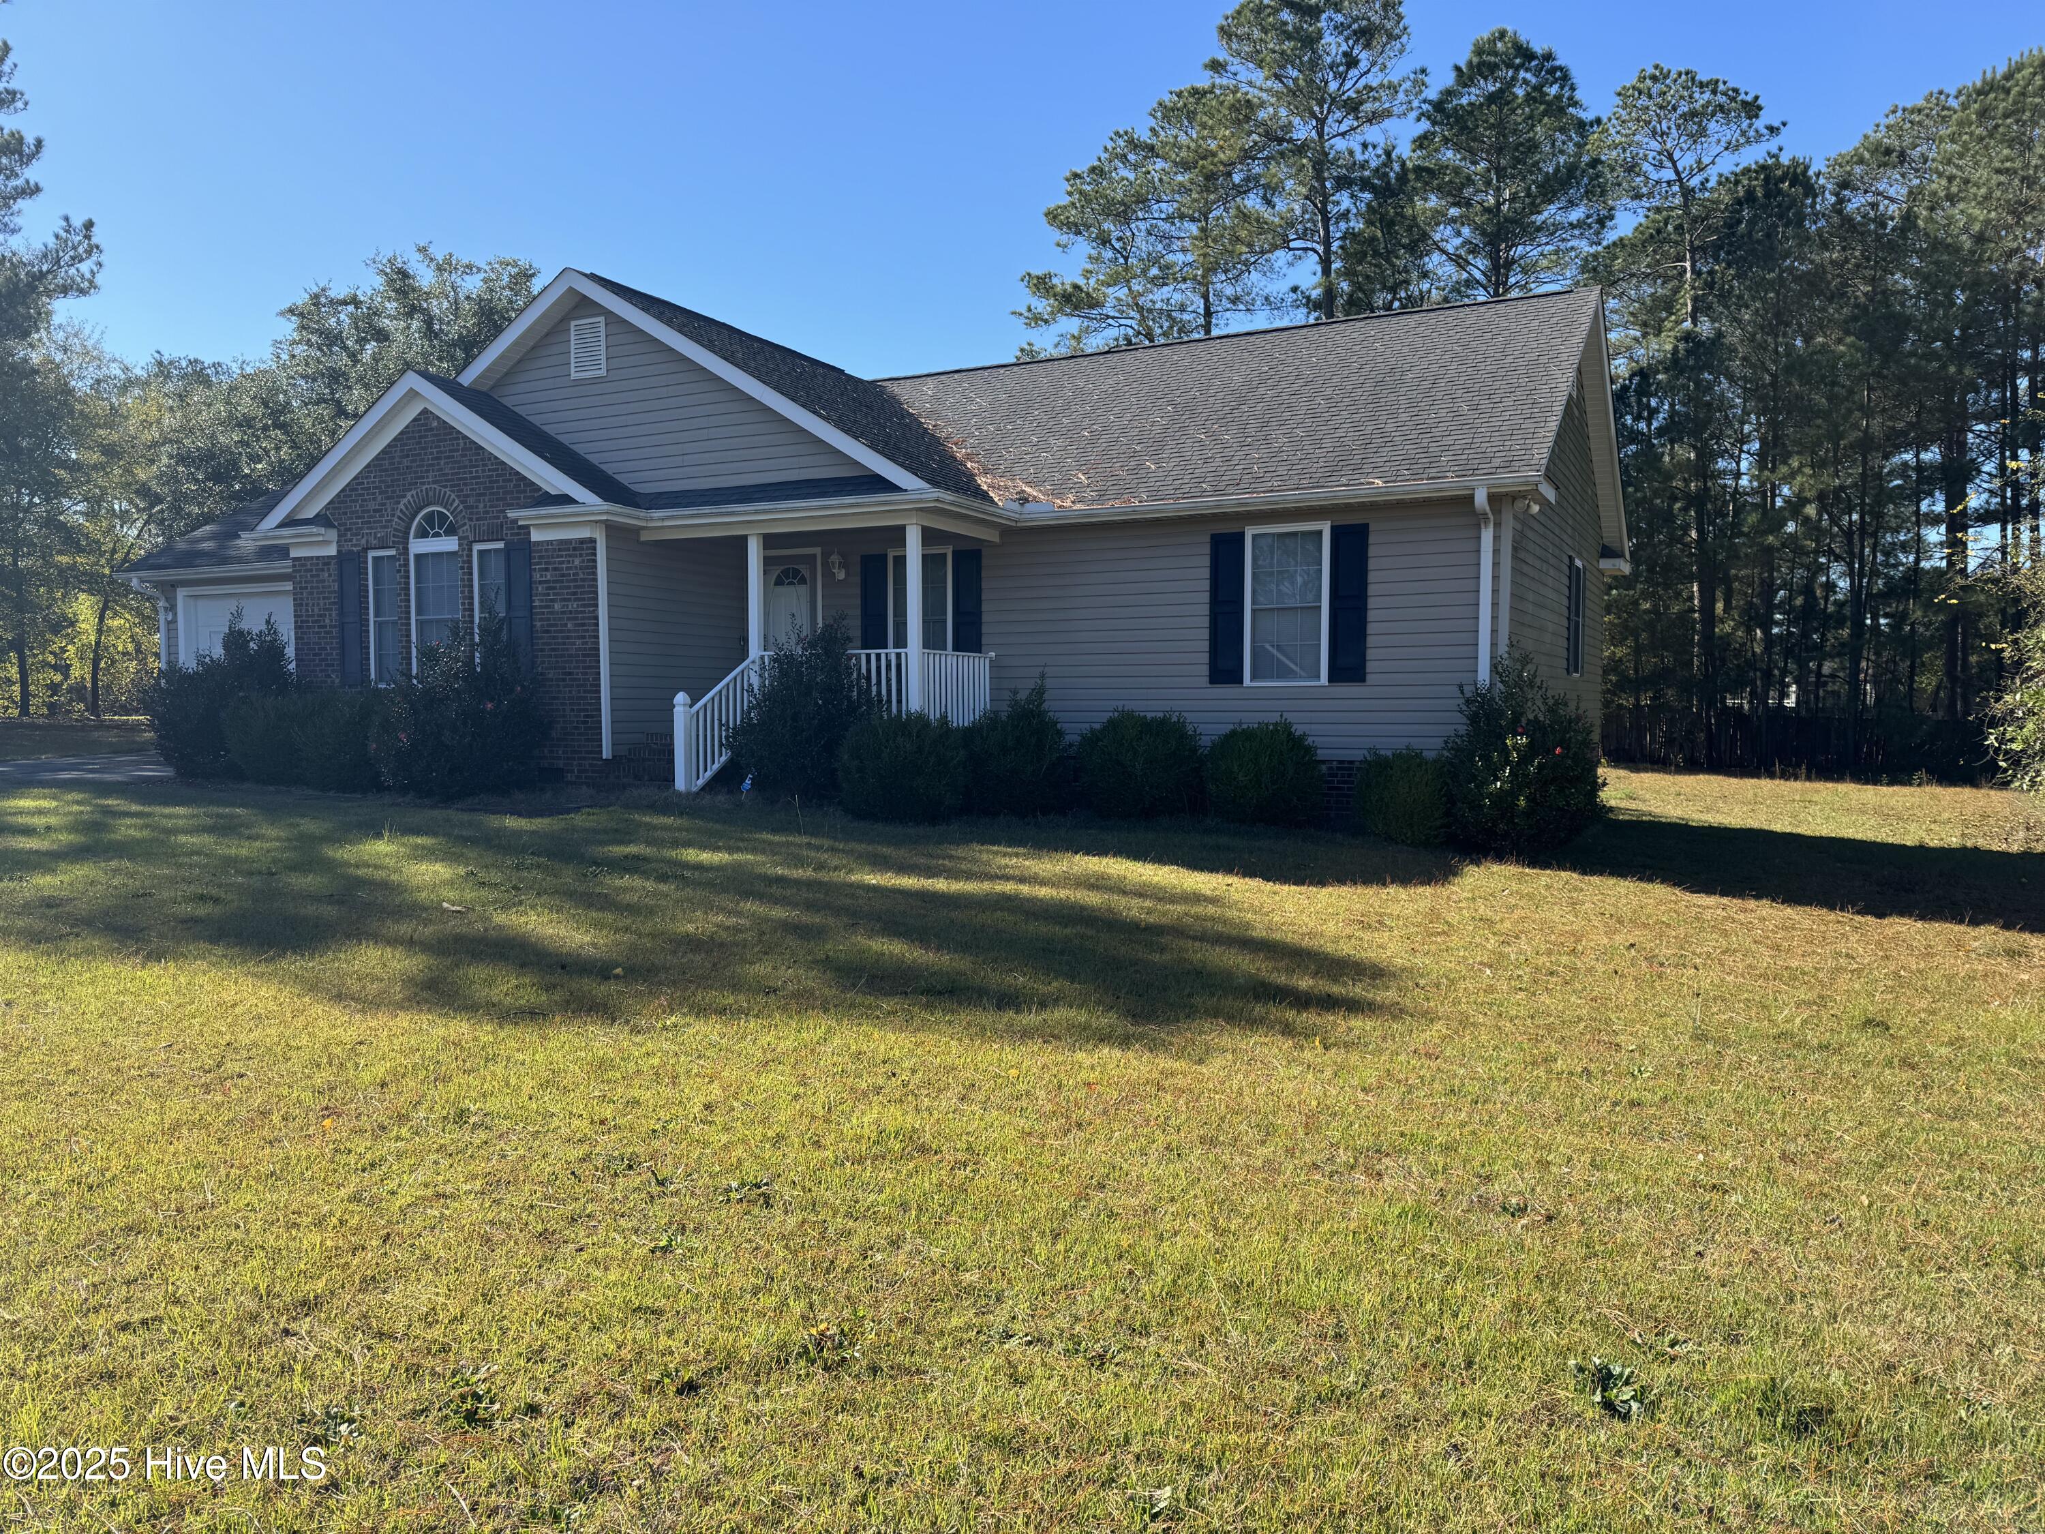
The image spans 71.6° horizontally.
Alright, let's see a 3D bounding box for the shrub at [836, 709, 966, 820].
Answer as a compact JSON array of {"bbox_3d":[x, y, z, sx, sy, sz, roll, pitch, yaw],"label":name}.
[{"bbox_3d":[-1.131,-0.023,13.566,1.243,1.009,1.243,0,2,0],"label":"shrub"}]

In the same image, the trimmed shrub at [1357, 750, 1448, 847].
[{"bbox_3d":[3.431,0.258,12.793,0.862,0.847,0.862,1,3,27],"label":"trimmed shrub"}]

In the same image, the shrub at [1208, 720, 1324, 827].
[{"bbox_3d":[2.306,0.035,13.462,1.085,0.994,1.085,1,3,27],"label":"shrub"}]

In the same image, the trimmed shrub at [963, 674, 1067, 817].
[{"bbox_3d":[-0.118,-0.231,13.999,1.113,1.381,1.113,0,2,0],"label":"trimmed shrub"}]

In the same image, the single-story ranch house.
[{"bbox_3d":[-2.967,-2.957,21.226,21.330,6.080,12.750,1,3,27],"label":"single-story ranch house"}]

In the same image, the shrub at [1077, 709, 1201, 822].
[{"bbox_3d":[1.153,-0.051,13.927,1.230,1.042,1.230,0,2,0],"label":"shrub"}]

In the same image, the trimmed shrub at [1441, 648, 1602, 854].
[{"bbox_3d":[4.332,-0.164,12.321,1.374,1.737,1.374,1,3,27],"label":"trimmed shrub"}]

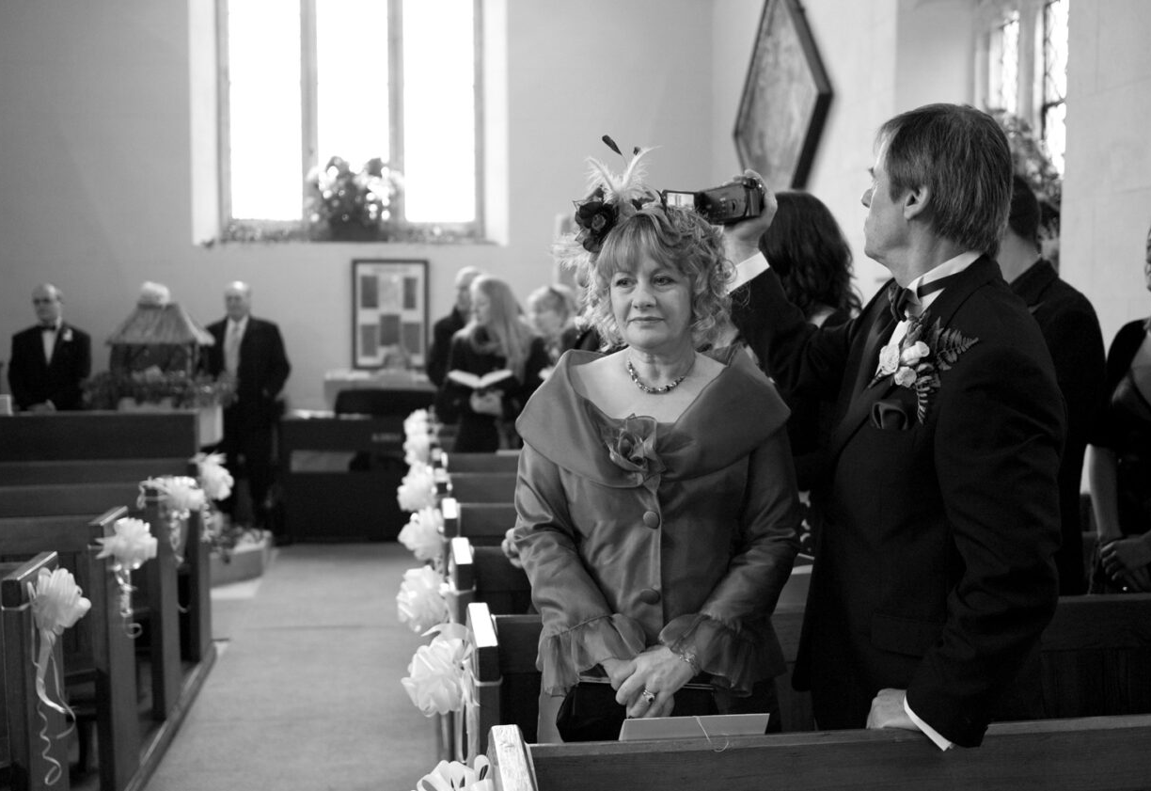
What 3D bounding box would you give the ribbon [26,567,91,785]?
[{"bbox_3d":[-1.267,0.687,3.050,0.120,0.520,0.165,0,3,-8],"label":"ribbon"}]

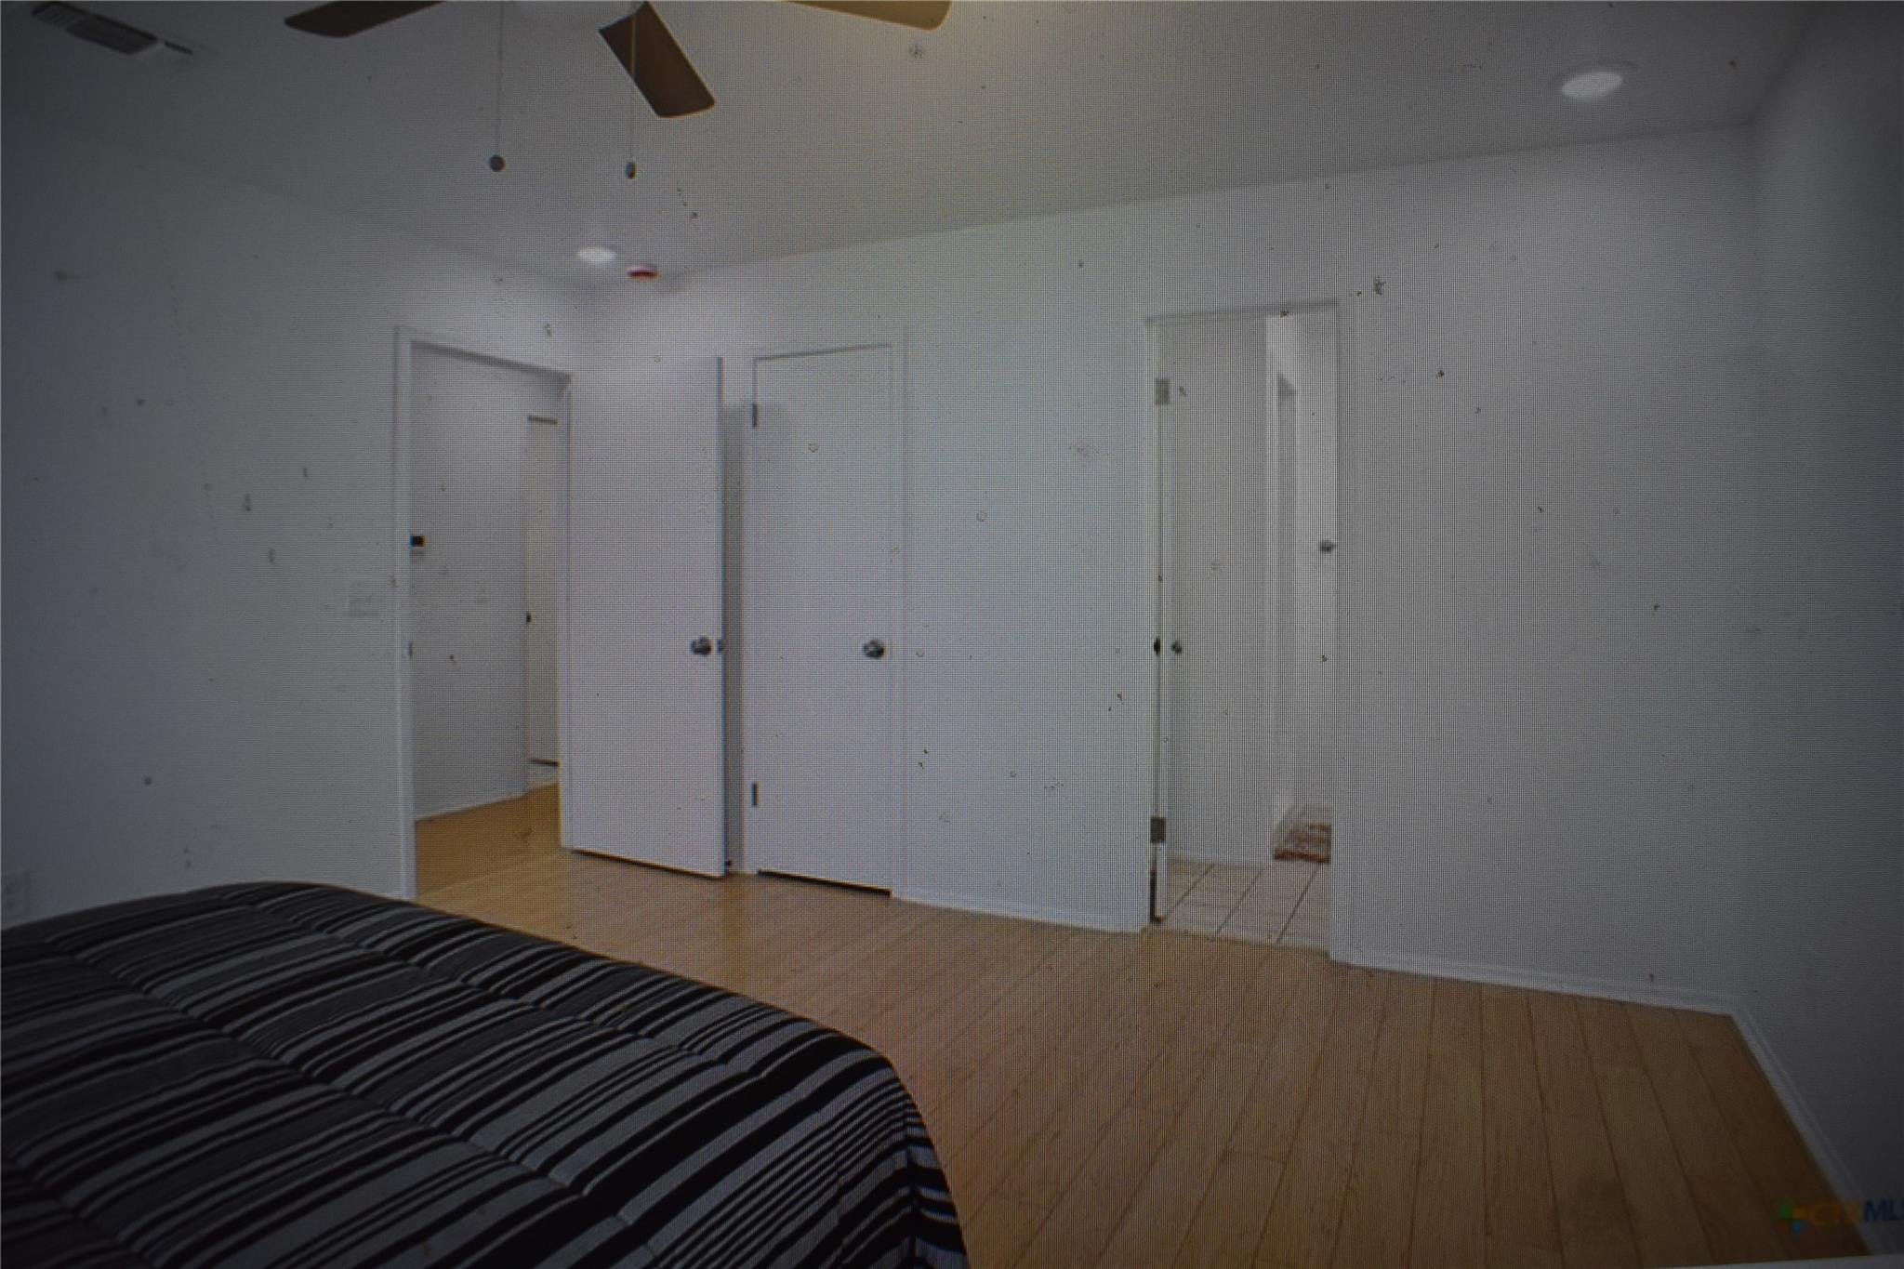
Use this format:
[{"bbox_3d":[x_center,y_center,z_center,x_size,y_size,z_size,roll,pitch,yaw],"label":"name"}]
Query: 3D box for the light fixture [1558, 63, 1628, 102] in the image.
[{"bbox_3d":[1.633,-1.403,3.638,0.180,0.020,0.180,1,2,29],"label":"light fixture"}]

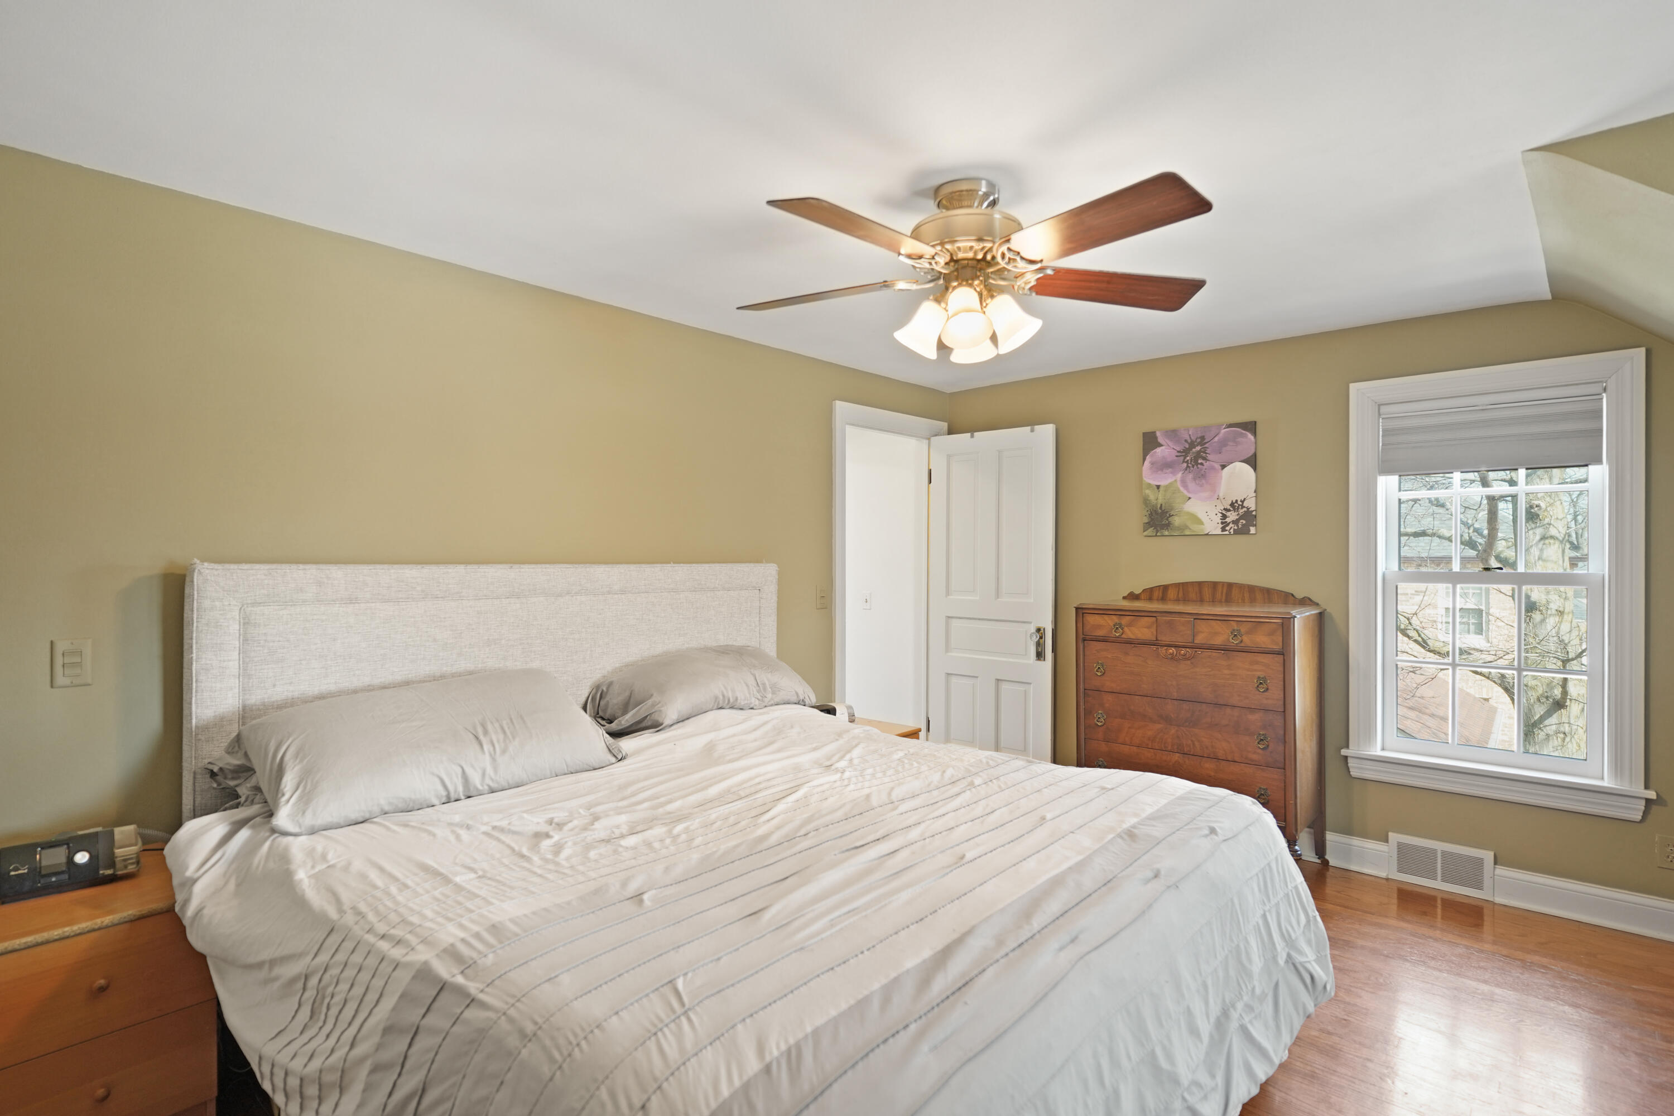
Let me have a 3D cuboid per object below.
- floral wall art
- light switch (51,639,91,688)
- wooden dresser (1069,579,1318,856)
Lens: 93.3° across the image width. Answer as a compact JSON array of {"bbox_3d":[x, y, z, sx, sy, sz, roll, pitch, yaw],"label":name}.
[{"bbox_3d":[1.745,-0.368,3.820,0.512,0.518,0.030,0,1,41],"label":"floral wall art"},{"bbox_3d":[-1.815,0.251,1.877,0.010,0.114,0.071,0,1,41],"label":"light switch"},{"bbox_3d":[1.629,0.739,3.579,0.905,1.244,0.560,0,1,41],"label":"wooden dresser"}]

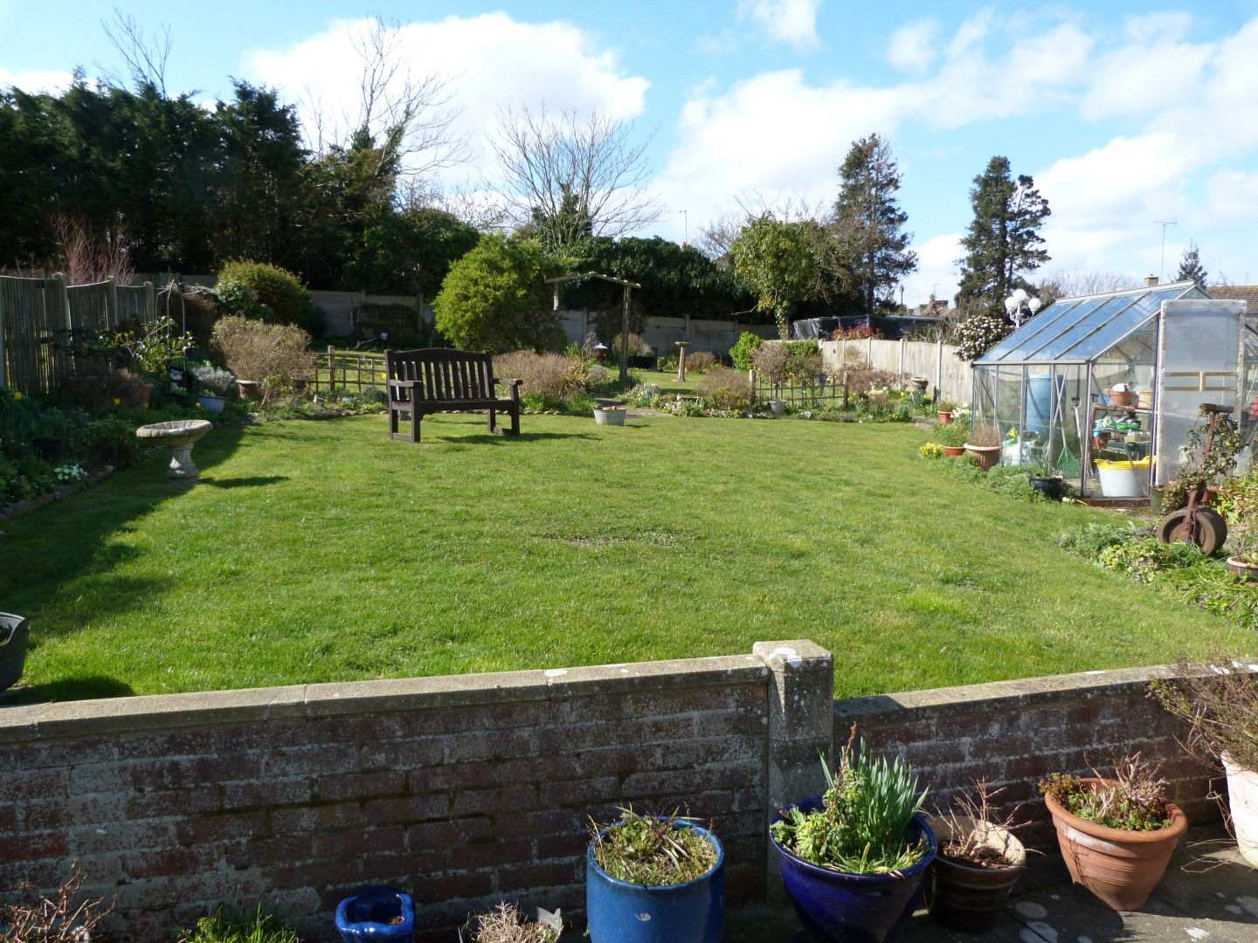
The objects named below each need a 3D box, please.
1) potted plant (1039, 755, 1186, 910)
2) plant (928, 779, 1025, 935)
[{"bbox_3d":[1.333,0.972,2.497,0.360,0.390,0.360,-1,6,0],"label":"potted plant"},{"bbox_3d":[0.941,1.047,2.514,0.285,0.388,0.285,-1,7,0],"label":"plant"}]

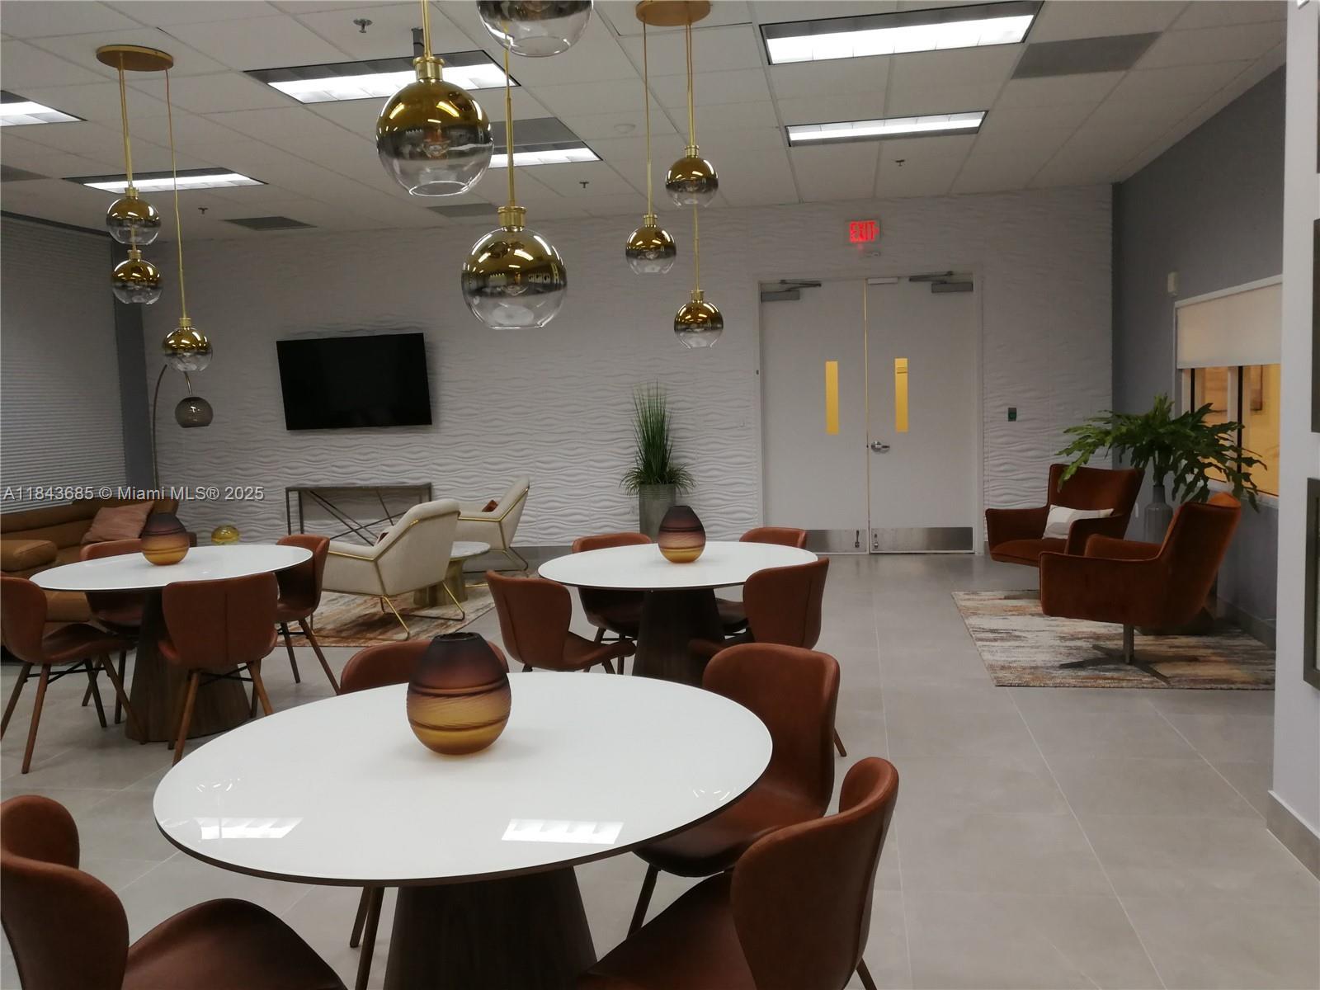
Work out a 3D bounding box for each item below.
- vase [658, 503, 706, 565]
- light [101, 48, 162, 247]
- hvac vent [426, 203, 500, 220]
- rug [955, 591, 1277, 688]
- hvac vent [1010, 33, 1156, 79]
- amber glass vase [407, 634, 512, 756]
[{"bbox_3d":[0.092,0.163,4.465,0.205,0.245,0.205,-1,6,11],"label":"vase"},{"bbox_3d":[-2.417,-1.571,4.675,0.225,0.860,0.225,-1,6,11],"label":"light"},{"bbox_3d":[-1.656,-2.457,8.886,0.590,0.030,0.590,-1,6,11],"label":"hvac vent"},{"bbox_3d":[2.629,0.799,6.101,1.530,0.010,2.450,-1,5,11],"label":"rug"},{"bbox_3d":[2.155,-2.234,5.245,0.600,0.030,0.590,-1,6,11],"label":"hvac vent"},{"bbox_3d":[-0.410,0.396,2.099,0.212,0.235,0.212,-2,5,0],"label":"amber glass vase"}]

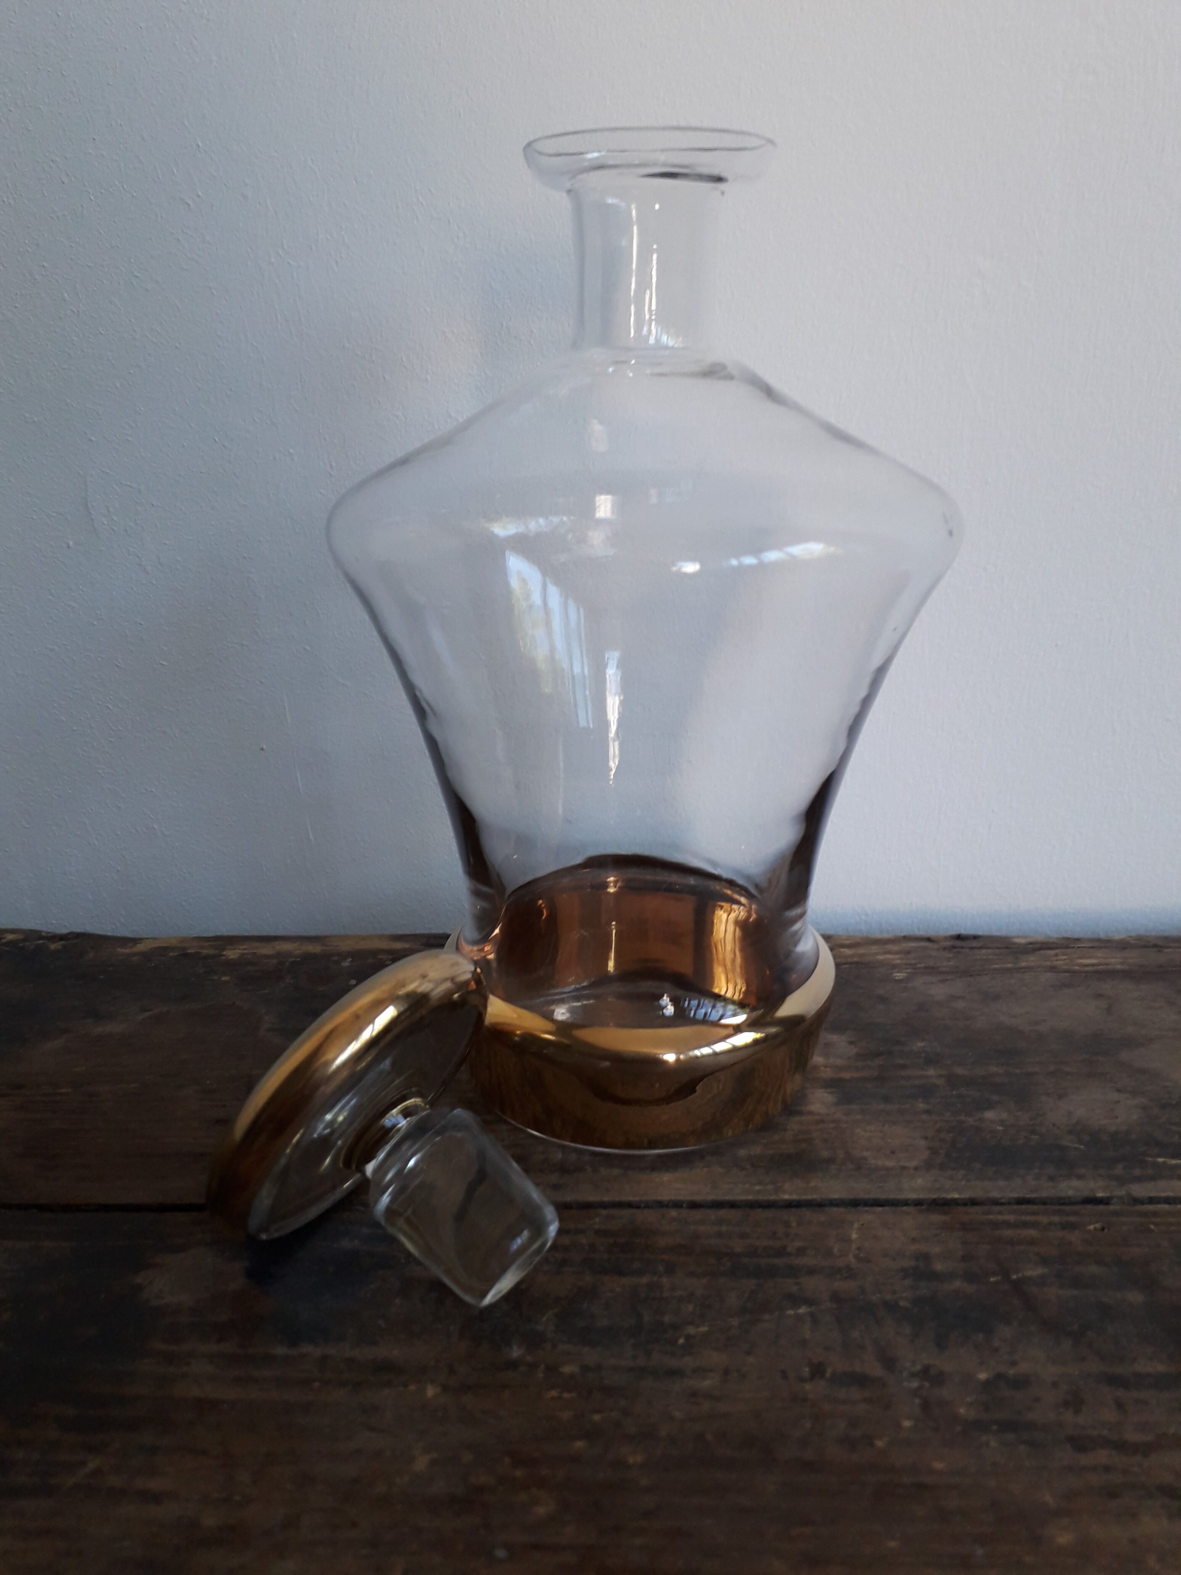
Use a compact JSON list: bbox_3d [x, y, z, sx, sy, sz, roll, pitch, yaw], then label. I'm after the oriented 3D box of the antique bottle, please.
[{"bbox_3d":[0.013,-0.035,0.316,0.152,0.231,0.152,0,18,0],"label":"antique bottle"}]

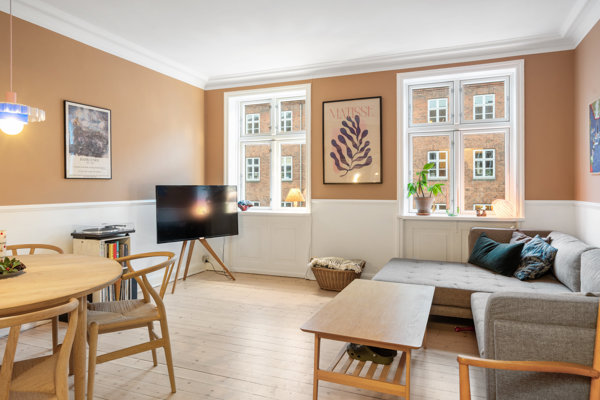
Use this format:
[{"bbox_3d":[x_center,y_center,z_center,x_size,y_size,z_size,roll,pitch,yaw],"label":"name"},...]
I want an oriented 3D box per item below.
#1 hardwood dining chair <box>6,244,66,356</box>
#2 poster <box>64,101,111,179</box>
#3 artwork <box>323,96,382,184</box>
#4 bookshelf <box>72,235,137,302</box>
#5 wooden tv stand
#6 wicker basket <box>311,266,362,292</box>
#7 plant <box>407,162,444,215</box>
[{"bbox_3d":[-1.886,0.706,2.451,0.550,0.760,0.520,-1,2,-26],"label":"hardwood dining chair"},{"bbox_3d":[-1.984,-0.542,3.459,0.030,0.700,0.510,1,2,21],"label":"poster"},{"bbox_3d":[0.615,-0.692,4.349,0.720,1.015,0.030,1,2,21],"label":"artwork"},{"bbox_3d":[-1.814,0.699,3.446,0.350,0.700,0.390,1,2,21],"label":"bookshelf"},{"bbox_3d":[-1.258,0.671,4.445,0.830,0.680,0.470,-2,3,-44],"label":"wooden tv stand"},{"bbox_3d":[0.436,0.875,4.226,0.590,0.280,0.400,1,2,21],"label":"wicker basket"},{"bbox_3d":[1.476,-0.129,4.296,0.420,0.600,0.380,1,2,21],"label":"plant"}]

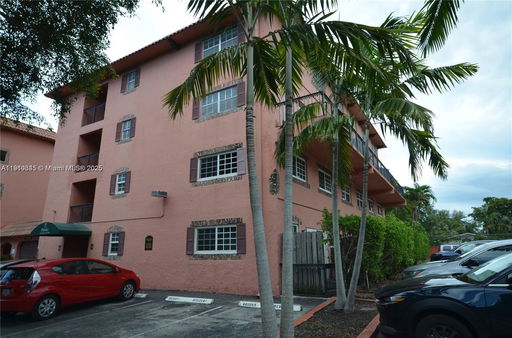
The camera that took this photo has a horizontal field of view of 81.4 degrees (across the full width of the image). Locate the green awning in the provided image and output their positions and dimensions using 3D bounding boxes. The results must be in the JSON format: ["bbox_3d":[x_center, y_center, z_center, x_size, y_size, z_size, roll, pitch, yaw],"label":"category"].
[{"bbox_3d":[-9.663,3.032,14.792,2.775,0.666,1.492,-9,-17,29],"label":"green awning"}]

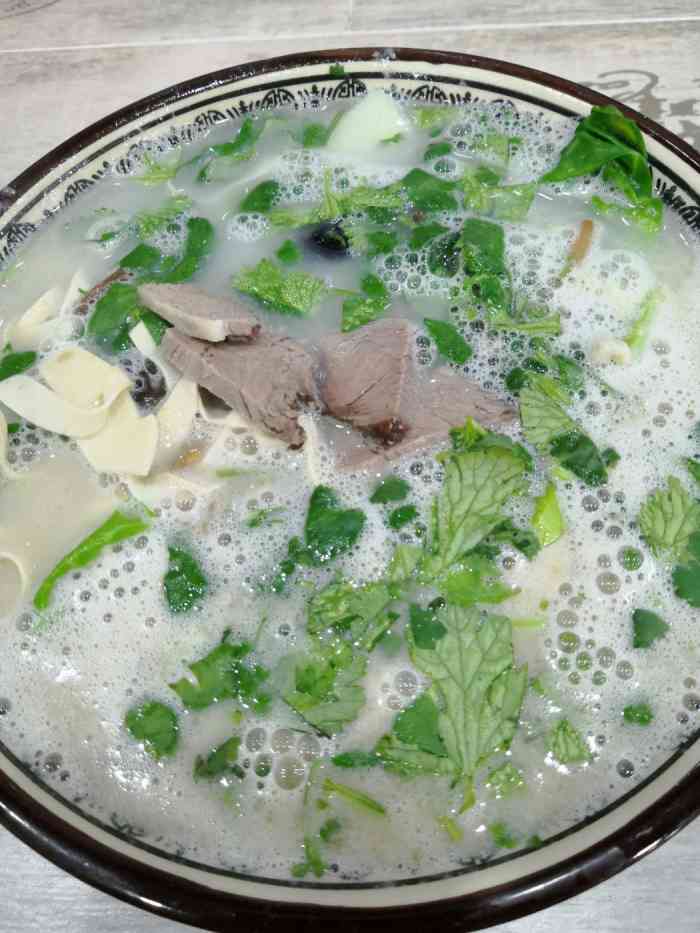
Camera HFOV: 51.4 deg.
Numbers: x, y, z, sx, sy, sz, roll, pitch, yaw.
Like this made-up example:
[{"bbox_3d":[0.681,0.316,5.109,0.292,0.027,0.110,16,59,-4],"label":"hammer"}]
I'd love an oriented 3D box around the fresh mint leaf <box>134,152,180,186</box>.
[{"bbox_3d":[-0.063,-0.097,0.241,0.013,0.004,0.012,11,66,9],"label":"fresh mint leaf"}]

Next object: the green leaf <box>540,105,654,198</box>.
[{"bbox_3d":[0.074,-0.094,0.212,0.031,0.014,0.024,11,66,10],"label":"green leaf"}]

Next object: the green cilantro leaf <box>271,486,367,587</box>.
[{"bbox_3d":[-0.007,0.019,0.172,0.015,0.006,0.028,23,68,14],"label":"green cilantro leaf"}]

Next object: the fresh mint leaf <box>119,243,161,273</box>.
[{"bbox_3d":[-0.061,-0.062,0.214,0.013,0.005,0.010,5,65,7],"label":"fresh mint leaf"}]

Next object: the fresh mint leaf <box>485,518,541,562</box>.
[{"bbox_3d":[0.040,0.019,0.179,0.011,0.004,0.009,31,71,17],"label":"fresh mint leaf"}]

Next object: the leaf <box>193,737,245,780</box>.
[{"bbox_3d":[-0.029,0.066,0.163,0.011,0.004,0.008,-11,65,0],"label":"leaf"}]

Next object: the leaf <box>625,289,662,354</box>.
[{"bbox_3d":[0.078,-0.039,0.193,0.005,0.005,0.023,21,68,13],"label":"leaf"}]

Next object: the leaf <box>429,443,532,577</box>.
[{"bbox_3d":[0.032,0.010,0.178,0.022,0.008,0.035,6,66,7],"label":"leaf"}]

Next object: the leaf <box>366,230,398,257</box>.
[{"bbox_3d":[0.010,-0.067,0.221,0.009,0.004,0.009,-3,65,3],"label":"leaf"}]

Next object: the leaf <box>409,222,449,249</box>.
[{"bbox_3d":[0.023,-0.071,0.222,0.013,0.004,0.006,-33,67,-11],"label":"leaf"}]

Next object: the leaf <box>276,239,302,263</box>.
[{"bbox_3d":[-0.018,-0.062,0.211,0.006,0.003,0.007,37,73,19],"label":"leaf"}]

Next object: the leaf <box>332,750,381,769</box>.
[{"bbox_3d":[0.002,0.065,0.160,0.011,0.004,0.003,1,65,5],"label":"leaf"}]

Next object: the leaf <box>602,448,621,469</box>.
[{"bbox_3d":[0.067,-0.002,0.186,0.004,0.003,0.005,37,73,19],"label":"leaf"}]

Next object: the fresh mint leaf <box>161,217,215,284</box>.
[{"bbox_3d":[-0.047,-0.064,0.214,0.010,0.005,0.025,12,66,10],"label":"fresh mint leaf"}]

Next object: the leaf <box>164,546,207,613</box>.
[{"bbox_3d":[-0.041,0.028,0.181,0.010,0.004,0.017,-3,65,3],"label":"leaf"}]

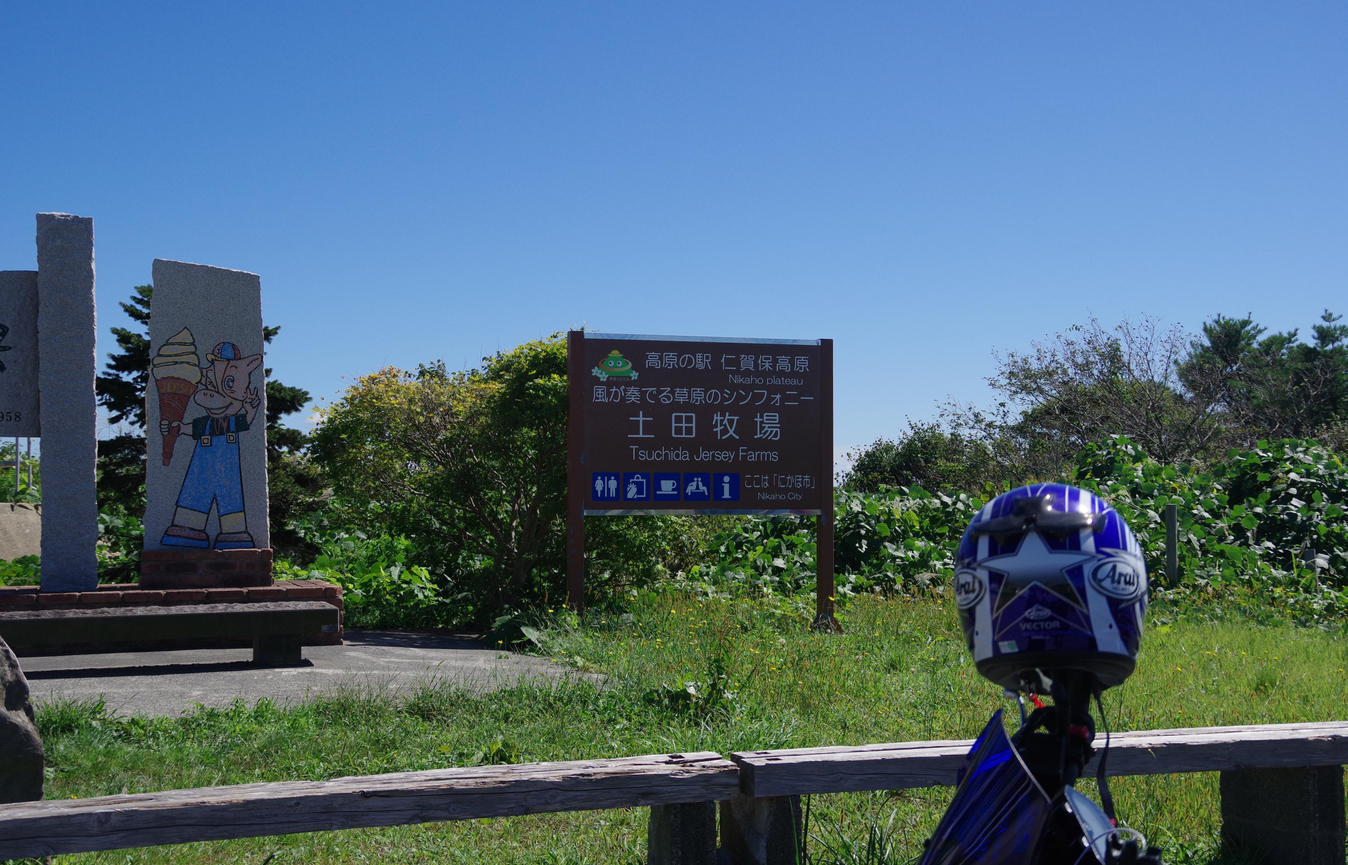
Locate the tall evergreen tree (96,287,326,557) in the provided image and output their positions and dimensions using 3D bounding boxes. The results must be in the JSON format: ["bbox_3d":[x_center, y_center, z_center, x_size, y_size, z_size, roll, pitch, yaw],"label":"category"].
[{"bbox_3d":[-4.154,-0.037,15.000,2.150,2.800,2.150,0,-2,0],"label":"tall evergreen tree"}]

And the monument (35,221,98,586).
[{"bbox_3d":[-3.363,-0.156,9.552,0.315,2.050,0.280,1,-2,-21],"label":"monument"}]

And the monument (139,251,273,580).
[{"bbox_3d":[-2.695,-0.037,9.911,0.720,1.840,0.340,1,-2,-21],"label":"monument"}]

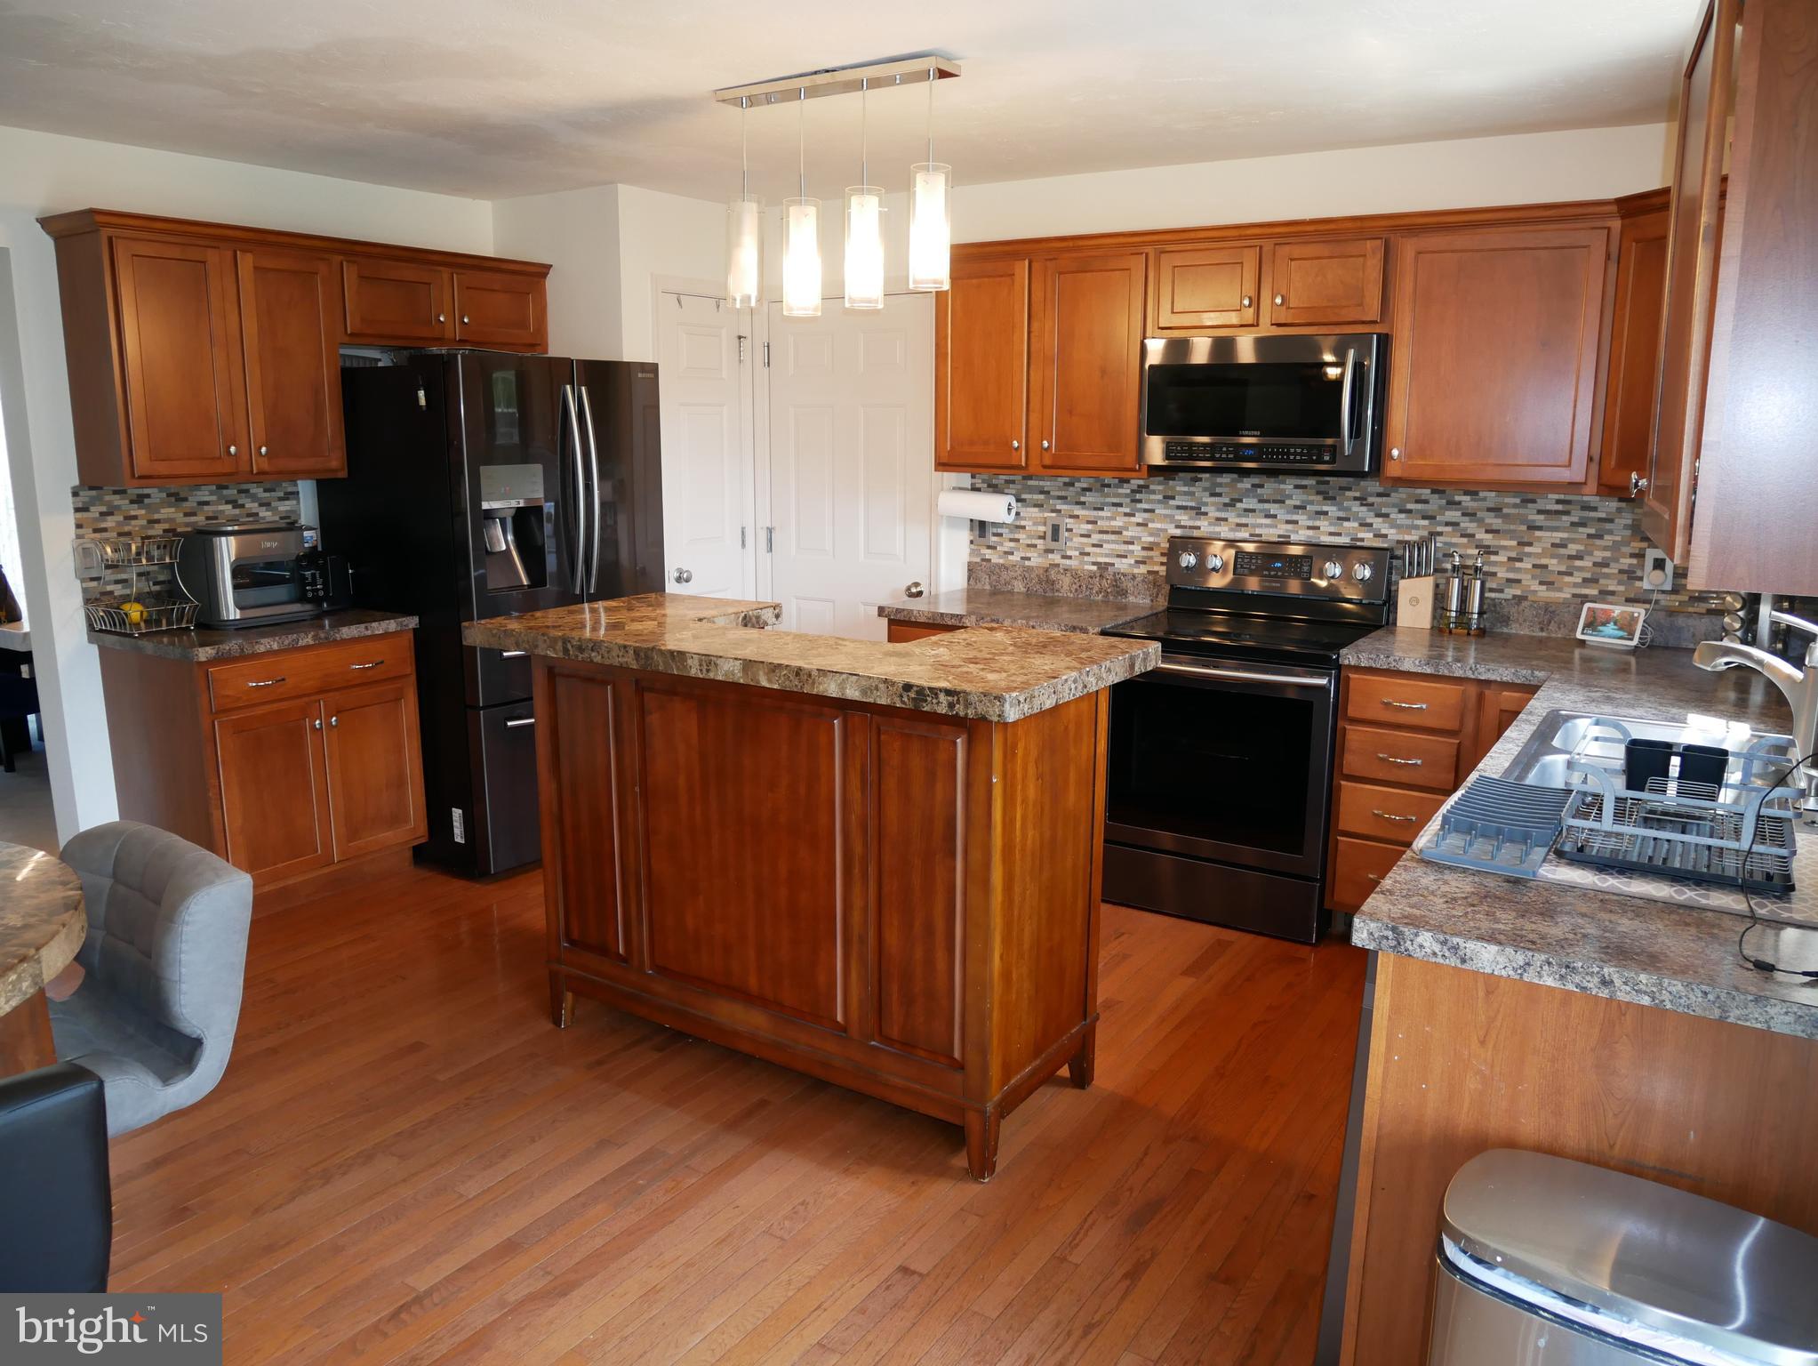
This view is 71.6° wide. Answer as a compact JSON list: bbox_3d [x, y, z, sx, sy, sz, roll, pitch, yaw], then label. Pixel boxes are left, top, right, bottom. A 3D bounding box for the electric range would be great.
[{"bbox_3d":[1.105,0.145,4.190,0.759,1.188,0.694,8,14,33],"label":"electric range"}]

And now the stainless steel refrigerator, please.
[{"bbox_3d":[-1.542,-0.306,4.829,0.860,1.785,0.912,8,14,33],"label":"stainless steel refrigerator"}]

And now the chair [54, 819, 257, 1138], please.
[{"bbox_3d":[-1.308,0.741,1.966,0.452,0.909,0.457,7,13,31],"label":"chair"}]

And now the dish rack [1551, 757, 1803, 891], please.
[{"bbox_3d":[1.230,0.179,2.006,0.307,0.152,0.375,8,14,33],"label":"dish rack"}]

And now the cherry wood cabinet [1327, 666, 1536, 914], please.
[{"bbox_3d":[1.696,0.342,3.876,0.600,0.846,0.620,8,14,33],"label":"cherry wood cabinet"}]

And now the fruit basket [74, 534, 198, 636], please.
[{"bbox_3d":[-2.491,-0.316,4.085,0.266,0.293,0.231,8,14,34],"label":"fruit basket"}]

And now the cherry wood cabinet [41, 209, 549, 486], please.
[{"bbox_3d":[-2.037,-1.144,4.524,0.352,0.800,1.689,8,14,34],"label":"cherry wood cabinet"}]

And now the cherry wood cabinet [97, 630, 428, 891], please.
[{"bbox_3d":[-2.185,0.271,4.332,0.636,0.883,0.730,8,14,34],"label":"cherry wood cabinet"}]

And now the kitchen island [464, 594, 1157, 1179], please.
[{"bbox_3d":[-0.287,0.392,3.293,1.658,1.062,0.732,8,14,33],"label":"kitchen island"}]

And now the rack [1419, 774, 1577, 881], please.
[{"bbox_3d":[0.960,0.222,2.047,0.170,0.048,0.350,8,14,33],"label":"rack"}]

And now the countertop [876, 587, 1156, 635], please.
[{"bbox_3d":[0.425,-0.262,4.607,0.875,0.038,0.625,8,14,33],"label":"countertop"}]

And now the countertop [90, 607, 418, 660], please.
[{"bbox_3d":[-2.180,-0.176,4.228,0.662,0.038,0.760,8,14,34],"label":"countertop"}]

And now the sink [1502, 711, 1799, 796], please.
[{"bbox_3d":[1.493,0.259,2.470,0.535,0.198,0.835,8,14,33],"label":"sink"}]

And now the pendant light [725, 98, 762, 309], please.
[{"bbox_3d":[-0.425,-1.248,3.291,0.100,0.517,0.100,0,12,0],"label":"pendant light"}]

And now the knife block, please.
[{"bbox_3d":[1.666,-0.266,4.139,0.111,0.176,0.090,8,14,33],"label":"knife block"}]

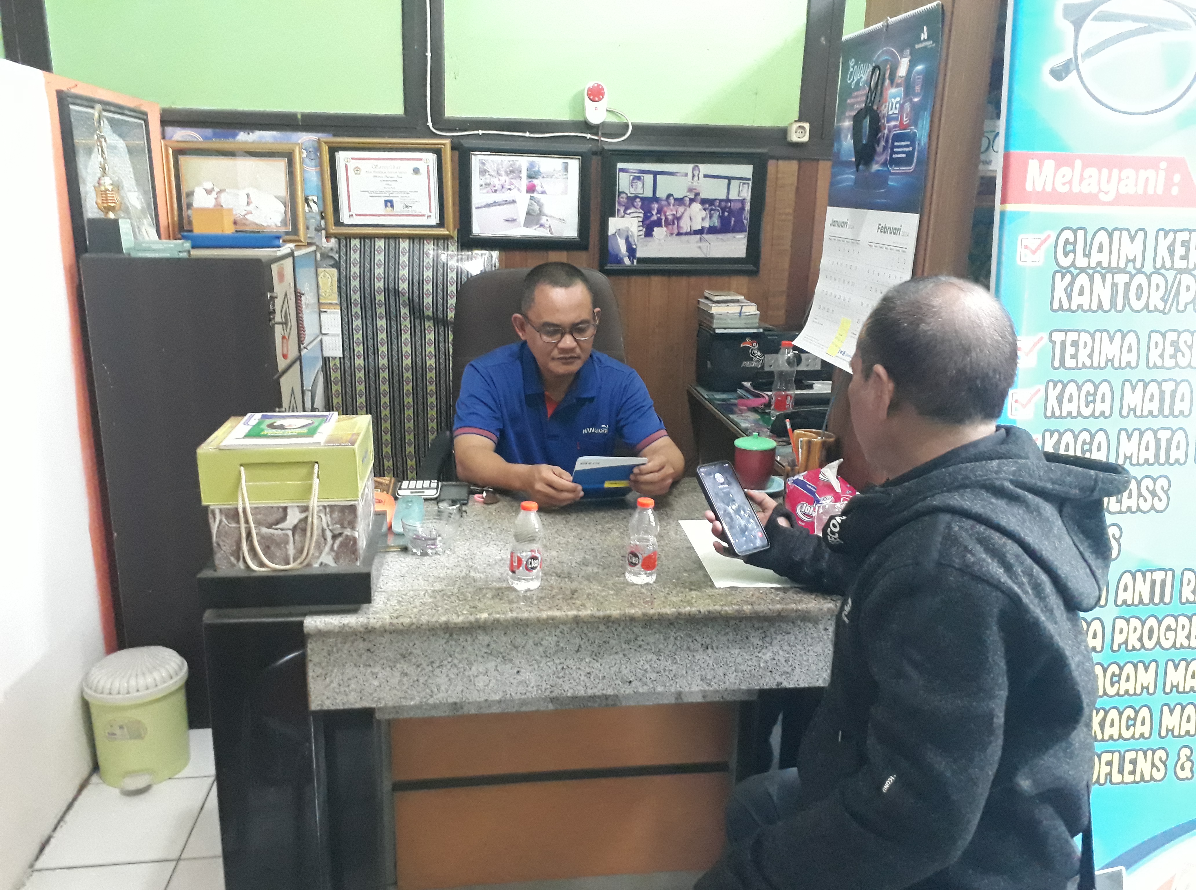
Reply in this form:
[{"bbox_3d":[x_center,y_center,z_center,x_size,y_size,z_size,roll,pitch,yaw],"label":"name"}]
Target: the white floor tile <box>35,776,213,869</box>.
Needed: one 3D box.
[{"bbox_3d":[-1.050,0.846,2.096,0.295,0.010,0.300,-1,15,-8],"label":"white floor tile"}]

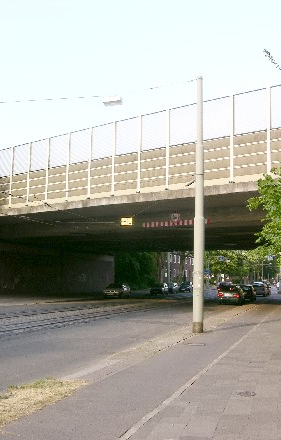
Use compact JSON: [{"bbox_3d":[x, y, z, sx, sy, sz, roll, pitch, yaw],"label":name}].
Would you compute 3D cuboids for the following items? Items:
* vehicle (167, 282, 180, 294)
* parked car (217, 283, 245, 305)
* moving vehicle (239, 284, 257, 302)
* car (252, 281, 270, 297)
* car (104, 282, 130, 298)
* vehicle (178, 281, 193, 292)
[{"bbox_3d":[5.174,10.292,89.619,1.740,1.460,4.300,0,-6,15],"label":"vehicle"},{"bbox_3d":[7.017,5.768,46.000,1.700,1.480,4.300,0,-6,15],"label":"parked car"},{"bbox_3d":[9.652,6.706,54.561,1.700,1.430,4.200,0,-6,15],"label":"moving vehicle"},{"bbox_3d":[13.699,8.001,68.118,1.750,1.570,4.400,0,-6,15],"label":"car"},{"bbox_3d":[-2.422,7.315,61.269,1.700,1.400,4.400,0,-6,15],"label":"car"},{"bbox_3d":[7.299,10.697,93.690,1.740,1.460,4.300,0,-6,15],"label":"vehicle"}]

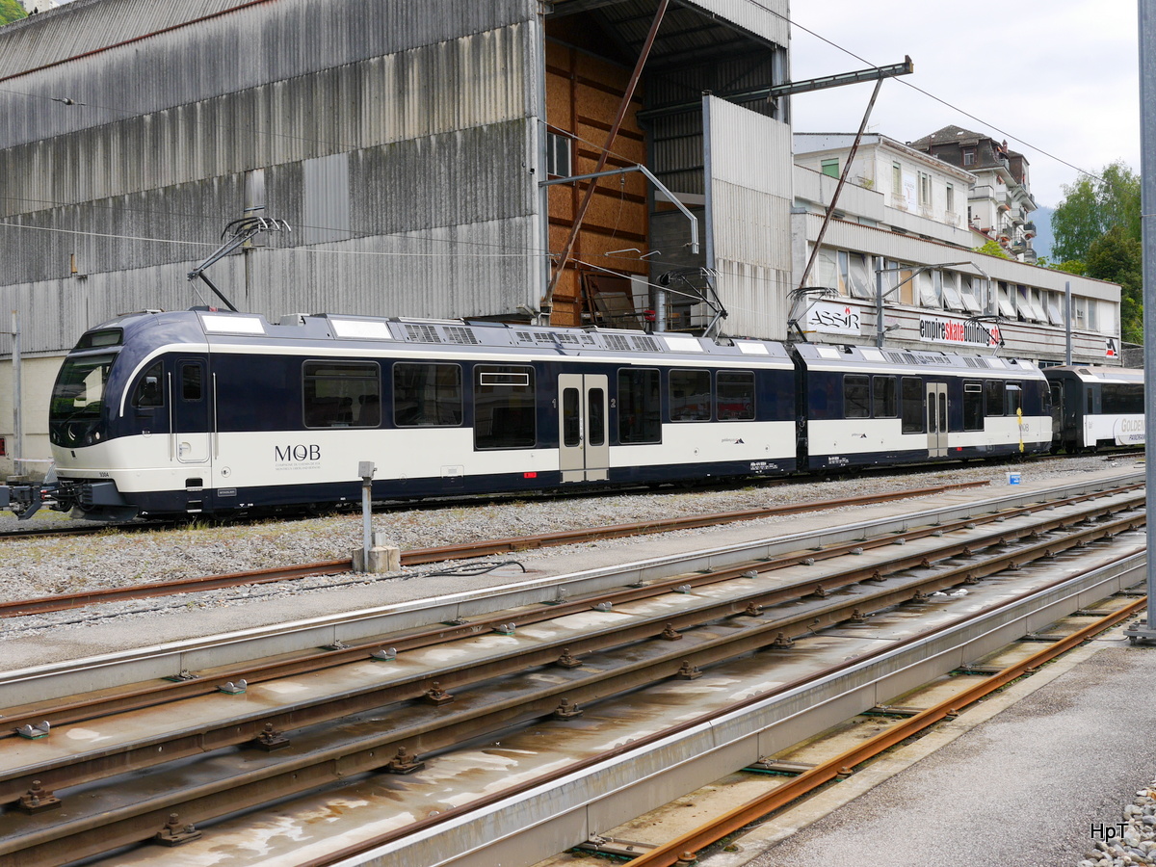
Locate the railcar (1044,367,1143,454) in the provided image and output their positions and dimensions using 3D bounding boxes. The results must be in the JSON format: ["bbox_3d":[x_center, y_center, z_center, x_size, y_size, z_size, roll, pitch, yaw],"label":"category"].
[{"bbox_3d":[24.808,-1.061,61.178,2.650,3.550,18.900,-1,1,39],"label":"railcar"}]

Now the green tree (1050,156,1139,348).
[{"bbox_3d":[45.076,-15.302,115.000,8.800,16.500,8.800,-1,1,21],"label":"green tree"}]

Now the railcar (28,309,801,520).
[{"bbox_3d":[-2.079,-0.407,28.771,2.650,3.660,19.635,0,1,44],"label":"railcar"}]

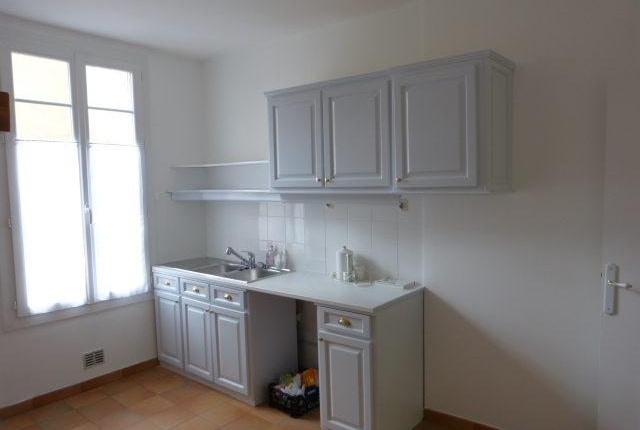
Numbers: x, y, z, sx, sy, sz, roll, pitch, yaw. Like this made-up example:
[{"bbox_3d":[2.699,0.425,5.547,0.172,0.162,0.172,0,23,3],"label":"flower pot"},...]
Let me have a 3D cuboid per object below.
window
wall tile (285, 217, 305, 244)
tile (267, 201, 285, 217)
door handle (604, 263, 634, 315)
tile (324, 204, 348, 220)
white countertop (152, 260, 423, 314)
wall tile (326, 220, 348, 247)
[{"bbox_3d":[-1.775,-0.256,3.486,0.070,1.862,0.995,2,5,39],"label":"window"},{"bbox_3d":[-0.194,0.126,3.685,0.206,0.206,0.010,2,5,39],"label":"wall tile"},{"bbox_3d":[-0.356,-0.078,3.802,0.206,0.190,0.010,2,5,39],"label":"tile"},{"bbox_3d":[1.420,0.365,2.193,0.122,0.250,0.065,2,5,39],"label":"door handle"},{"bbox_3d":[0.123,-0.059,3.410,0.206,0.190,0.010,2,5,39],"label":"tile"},{"bbox_3d":[-0.384,0.477,3.479,2.246,0.036,0.600,2,5,39],"label":"white countertop"},{"bbox_3d":[0.124,0.138,3.403,0.200,0.200,0.010,2,5,39],"label":"wall tile"}]

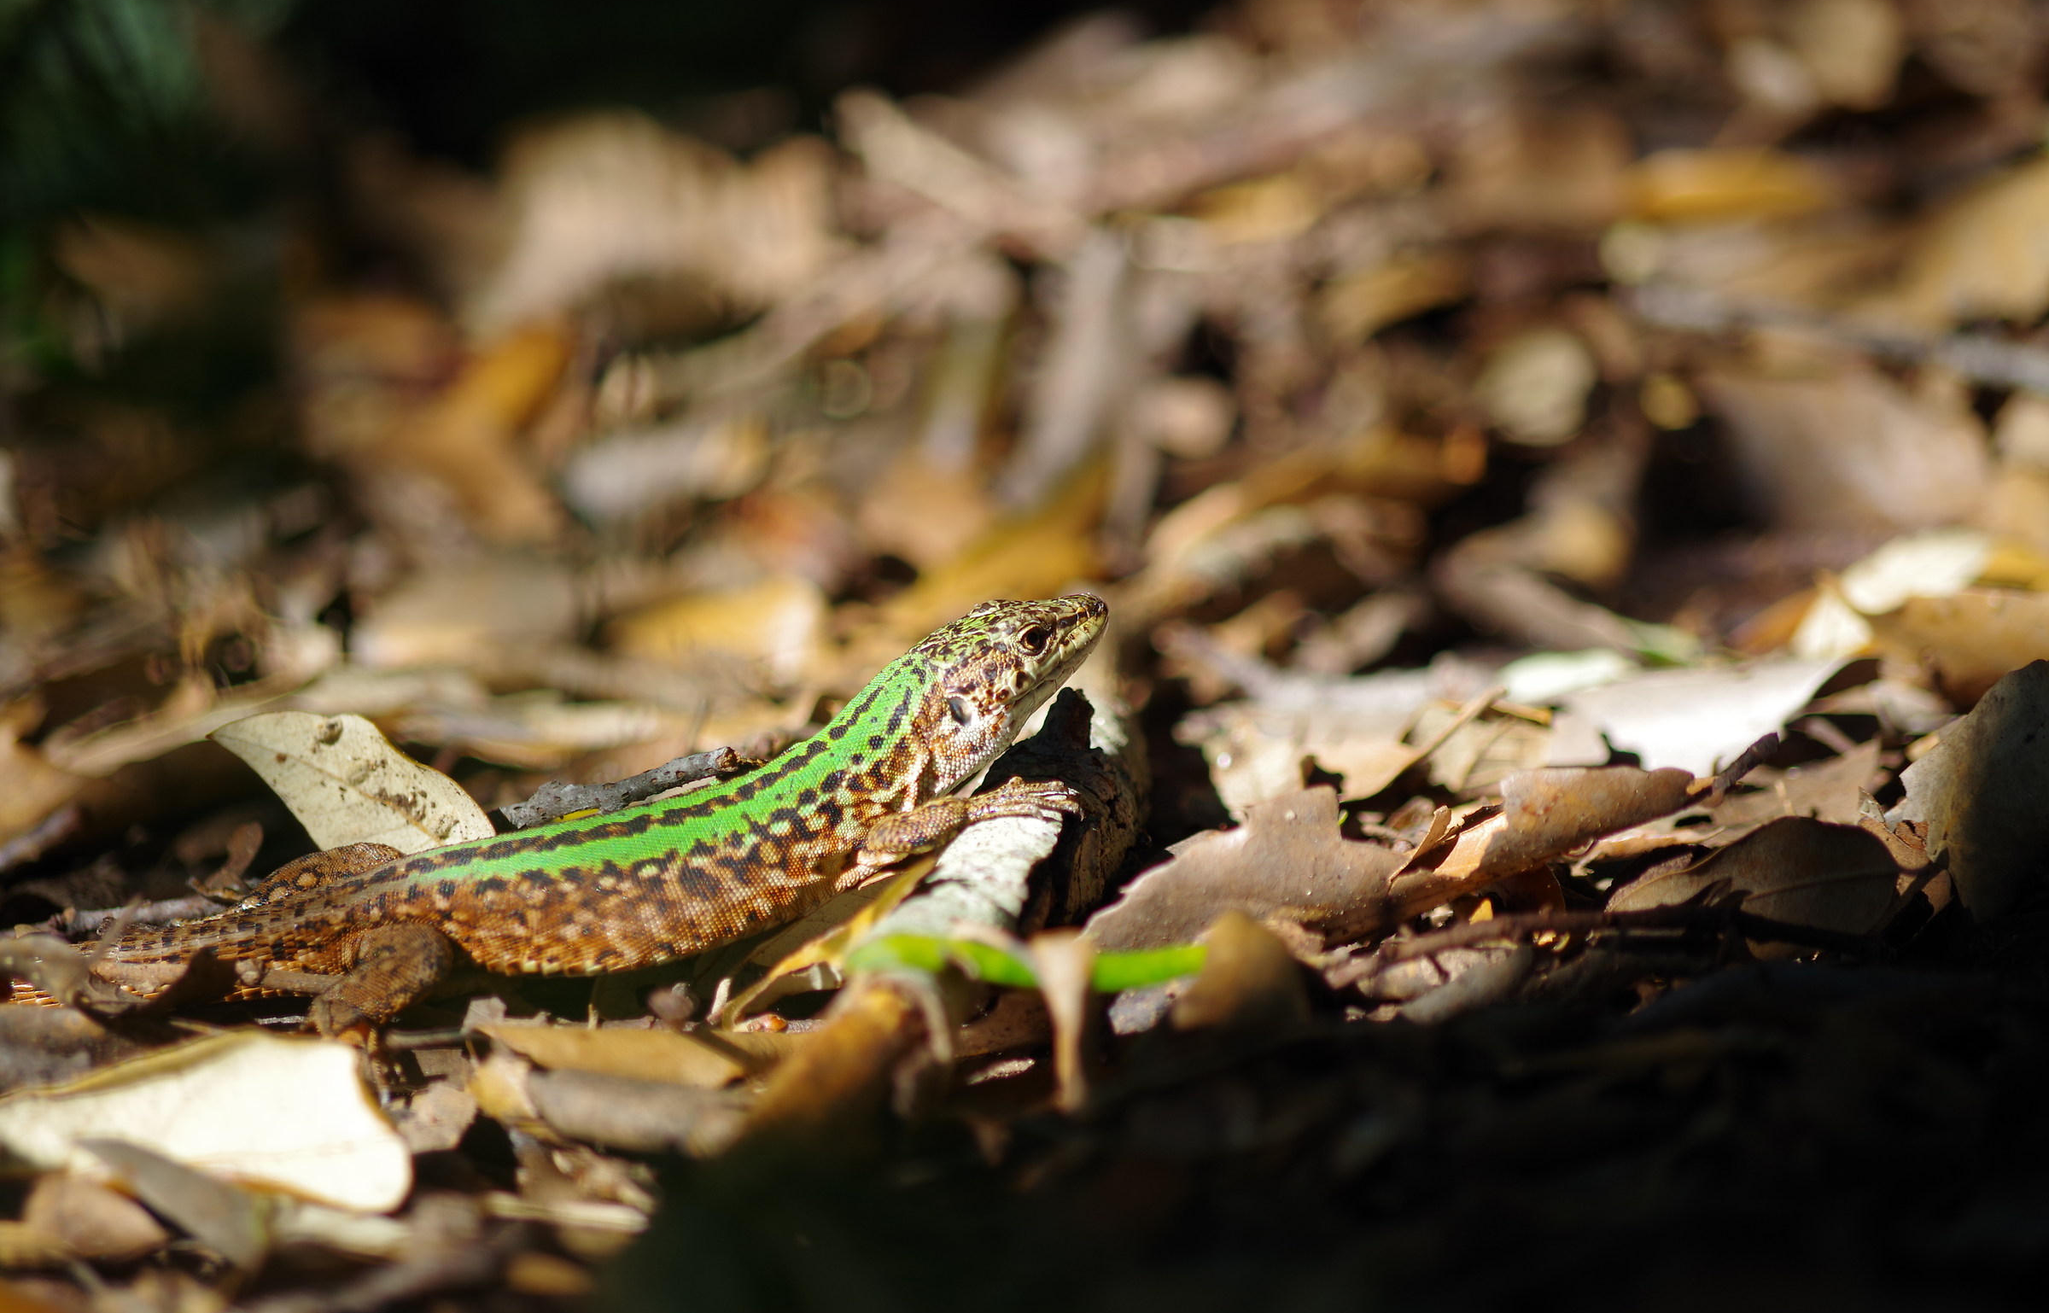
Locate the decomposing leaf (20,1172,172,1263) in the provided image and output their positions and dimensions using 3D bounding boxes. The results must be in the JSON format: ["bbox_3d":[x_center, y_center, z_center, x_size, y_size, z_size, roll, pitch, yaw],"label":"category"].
[{"bbox_3d":[-0.071,0.043,0.897,0.012,0.004,0.008,0,30,0],"label":"decomposing leaf"}]

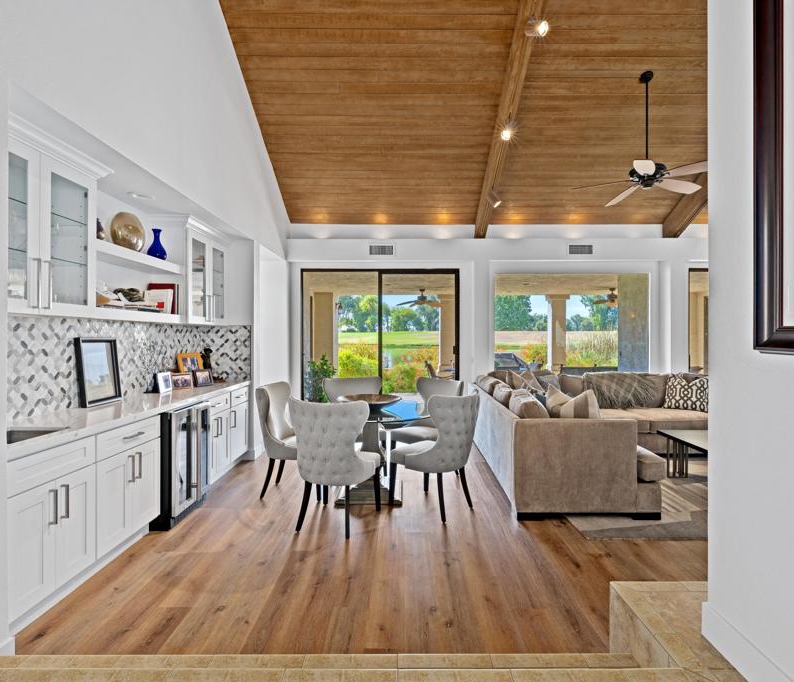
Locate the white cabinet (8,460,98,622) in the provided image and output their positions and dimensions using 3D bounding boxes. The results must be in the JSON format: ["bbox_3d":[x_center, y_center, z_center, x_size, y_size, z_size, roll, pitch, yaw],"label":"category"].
[{"bbox_3d":[-2.049,0.929,2.354,0.590,0.826,0.610,0,0,1],"label":"white cabinet"}]

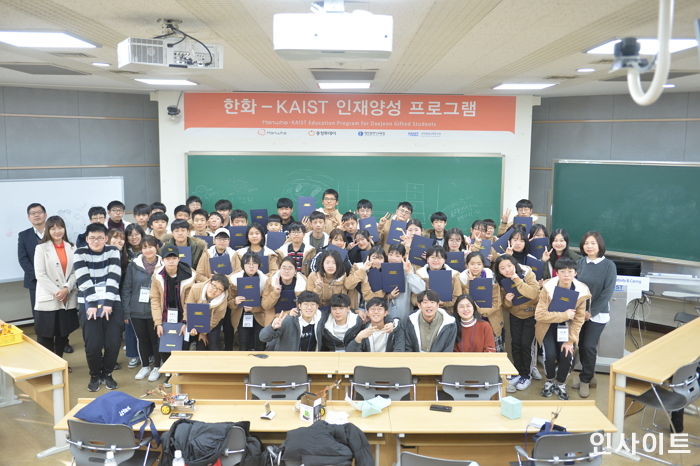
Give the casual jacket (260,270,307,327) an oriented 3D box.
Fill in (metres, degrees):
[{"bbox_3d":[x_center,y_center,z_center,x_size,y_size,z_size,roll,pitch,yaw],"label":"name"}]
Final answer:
[{"bbox_3d":[-0.658,0.658,6.638,0.500,0.620,0.380,0,7,-4],"label":"casual jacket"}]

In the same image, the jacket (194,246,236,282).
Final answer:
[{"bbox_3d":[-1.462,0.386,7.185,0.470,0.498,0.380,0,7,-7],"label":"jacket"}]

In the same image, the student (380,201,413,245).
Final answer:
[{"bbox_3d":[0.596,0.489,8.278,0.500,1.720,0.400,1,7,3],"label":"student"}]

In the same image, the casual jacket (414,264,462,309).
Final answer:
[{"bbox_3d":[0.888,0.568,6.640,0.480,0.527,0.400,1,7,5],"label":"casual jacket"}]

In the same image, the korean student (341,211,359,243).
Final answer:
[{"bbox_3d":[0.001,0.633,7.340,0.460,1.740,0.350,0,7,0],"label":"korean student"}]

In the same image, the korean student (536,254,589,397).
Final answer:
[{"bbox_3d":[2.065,0.910,6.415,0.520,1.420,0.550,2,7,13],"label":"korean student"}]

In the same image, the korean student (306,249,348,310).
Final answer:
[{"bbox_3d":[-0.223,0.855,6.456,0.450,1.417,0.450,1,7,-1],"label":"korean student"}]

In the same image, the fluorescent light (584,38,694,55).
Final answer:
[{"bbox_3d":[2.165,-1.365,4.805,0.660,0.070,0.680,0,7,0],"label":"fluorescent light"}]

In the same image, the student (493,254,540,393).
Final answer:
[{"bbox_3d":[1.665,0.897,6.608,0.500,1.400,0.460,2,8,12],"label":"student"}]

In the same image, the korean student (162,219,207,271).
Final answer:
[{"bbox_3d":[-1.817,0.666,7.245,0.520,1.670,0.360,0,7,-3],"label":"korean student"}]

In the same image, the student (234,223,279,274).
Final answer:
[{"bbox_3d":[-1.042,0.676,7.367,0.480,1.600,0.360,0,8,-3],"label":"student"}]

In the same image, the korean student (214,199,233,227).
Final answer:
[{"bbox_3d":[-1.559,0.468,8.146,0.480,1.730,0.340,0,8,-5],"label":"korean student"}]

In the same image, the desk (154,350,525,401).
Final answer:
[{"bbox_3d":[-0.089,1.394,5.346,2.800,0.750,0.450,0,8,0],"label":"desk"}]

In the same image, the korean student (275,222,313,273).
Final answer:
[{"bbox_3d":[-0.609,0.673,7.240,0.480,1.575,0.420,0,7,-3],"label":"korean student"}]

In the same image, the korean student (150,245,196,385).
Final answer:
[{"bbox_3d":[-1.781,0.827,6.630,0.460,1.470,0.460,-1,7,-11],"label":"korean student"}]

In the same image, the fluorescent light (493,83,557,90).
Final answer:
[{"bbox_3d":[2.059,-1.727,7.842,0.600,0.070,0.620,0,7,0],"label":"fluorescent light"}]

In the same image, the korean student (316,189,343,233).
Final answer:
[{"bbox_3d":[-0.250,0.340,7.904,0.470,1.738,0.340,1,7,-1],"label":"korean student"}]

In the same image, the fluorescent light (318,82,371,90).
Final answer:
[{"bbox_3d":[-0.060,-1.751,7.892,0.600,0.070,0.620,0,7,0],"label":"fluorescent light"}]

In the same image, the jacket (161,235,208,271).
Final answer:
[{"bbox_3d":[-1.814,0.378,7.208,0.530,0.730,0.330,0,7,-3],"label":"jacket"}]

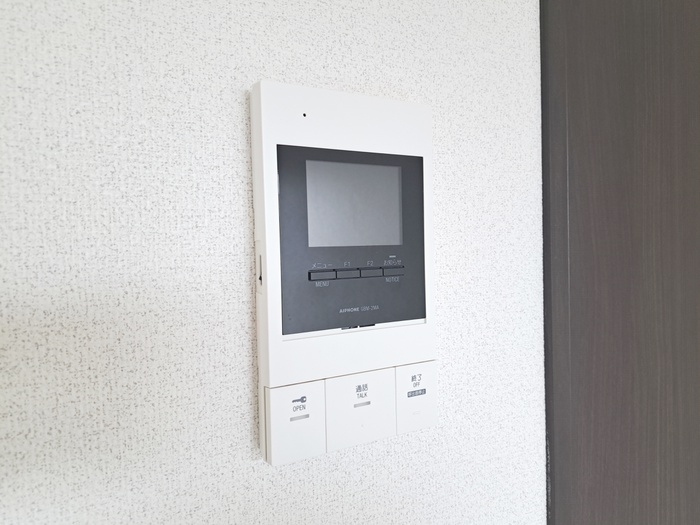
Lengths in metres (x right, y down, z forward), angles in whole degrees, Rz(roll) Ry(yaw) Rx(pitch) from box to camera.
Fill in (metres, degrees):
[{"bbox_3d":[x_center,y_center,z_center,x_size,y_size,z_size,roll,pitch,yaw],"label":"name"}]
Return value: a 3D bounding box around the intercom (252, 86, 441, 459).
[{"bbox_3d":[0.000,0.006,0.326,0.125,0.228,0.021,-3,3,-29],"label":"intercom"}]

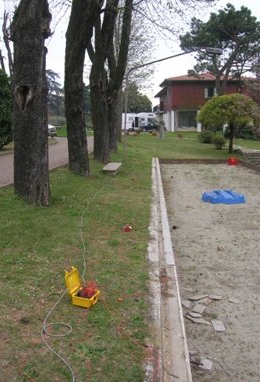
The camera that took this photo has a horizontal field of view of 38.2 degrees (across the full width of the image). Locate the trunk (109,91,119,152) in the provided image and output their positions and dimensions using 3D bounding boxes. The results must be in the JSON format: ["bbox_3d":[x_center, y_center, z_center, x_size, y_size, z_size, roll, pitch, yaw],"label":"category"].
[{"bbox_3d":[-0.939,-4.028,21.733,0.620,3.650,0.620,0,10,0],"label":"trunk"}]

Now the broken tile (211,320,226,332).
[{"bbox_3d":[0.746,1.125,3.143,0.085,0.016,0.168,0,10,0],"label":"broken tile"}]

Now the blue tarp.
[{"bbox_3d":[2.050,0.105,8.450,0.930,0.170,0.950,0,10,0],"label":"blue tarp"}]

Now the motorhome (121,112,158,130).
[{"bbox_3d":[1.728,-11.071,59.995,6.100,2.950,2.250,0,10,0],"label":"motorhome"}]

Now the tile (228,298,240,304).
[{"bbox_3d":[1.091,1.161,3.918,0.105,0.018,0.078,7,12,35],"label":"tile"}]

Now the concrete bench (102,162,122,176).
[{"bbox_3d":[-0.615,-0.788,13.506,0.460,0.260,2.100,0,10,2],"label":"concrete bench"}]

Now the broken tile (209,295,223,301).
[{"bbox_3d":[0.848,1.033,3.659,0.125,0.018,0.085,0,10,0],"label":"broken tile"}]

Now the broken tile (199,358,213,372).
[{"bbox_3d":[0.588,1.337,2.873,0.085,0.018,0.105,3,10,19],"label":"broken tile"}]

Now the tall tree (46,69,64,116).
[{"bbox_3d":[-16.504,-17.630,73.038,9.500,12.330,9.500,0,10,0],"label":"tall tree"}]

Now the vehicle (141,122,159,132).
[{"bbox_3d":[3.401,-9.659,56.683,3.900,1.450,1.650,0,10,0],"label":"vehicle"}]

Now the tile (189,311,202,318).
[{"bbox_3d":[0.633,1.200,3.595,0.085,0.018,0.110,-3,10,-19],"label":"tile"}]

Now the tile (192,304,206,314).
[{"bbox_3d":[0.684,1.178,3.725,0.105,0.018,0.140,5,11,28],"label":"tile"}]

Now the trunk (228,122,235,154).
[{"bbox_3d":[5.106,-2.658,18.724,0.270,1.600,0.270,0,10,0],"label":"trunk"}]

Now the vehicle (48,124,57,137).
[{"bbox_3d":[-10.717,-7.491,45.898,1.780,1.480,4.200,-8,13,-36],"label":"vehicle"}]

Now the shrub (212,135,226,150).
[{"bbox_3d":[5.593,-3.055,23.620,0.920,0.970,0.900,0,10,0],"label":"shrub"}]

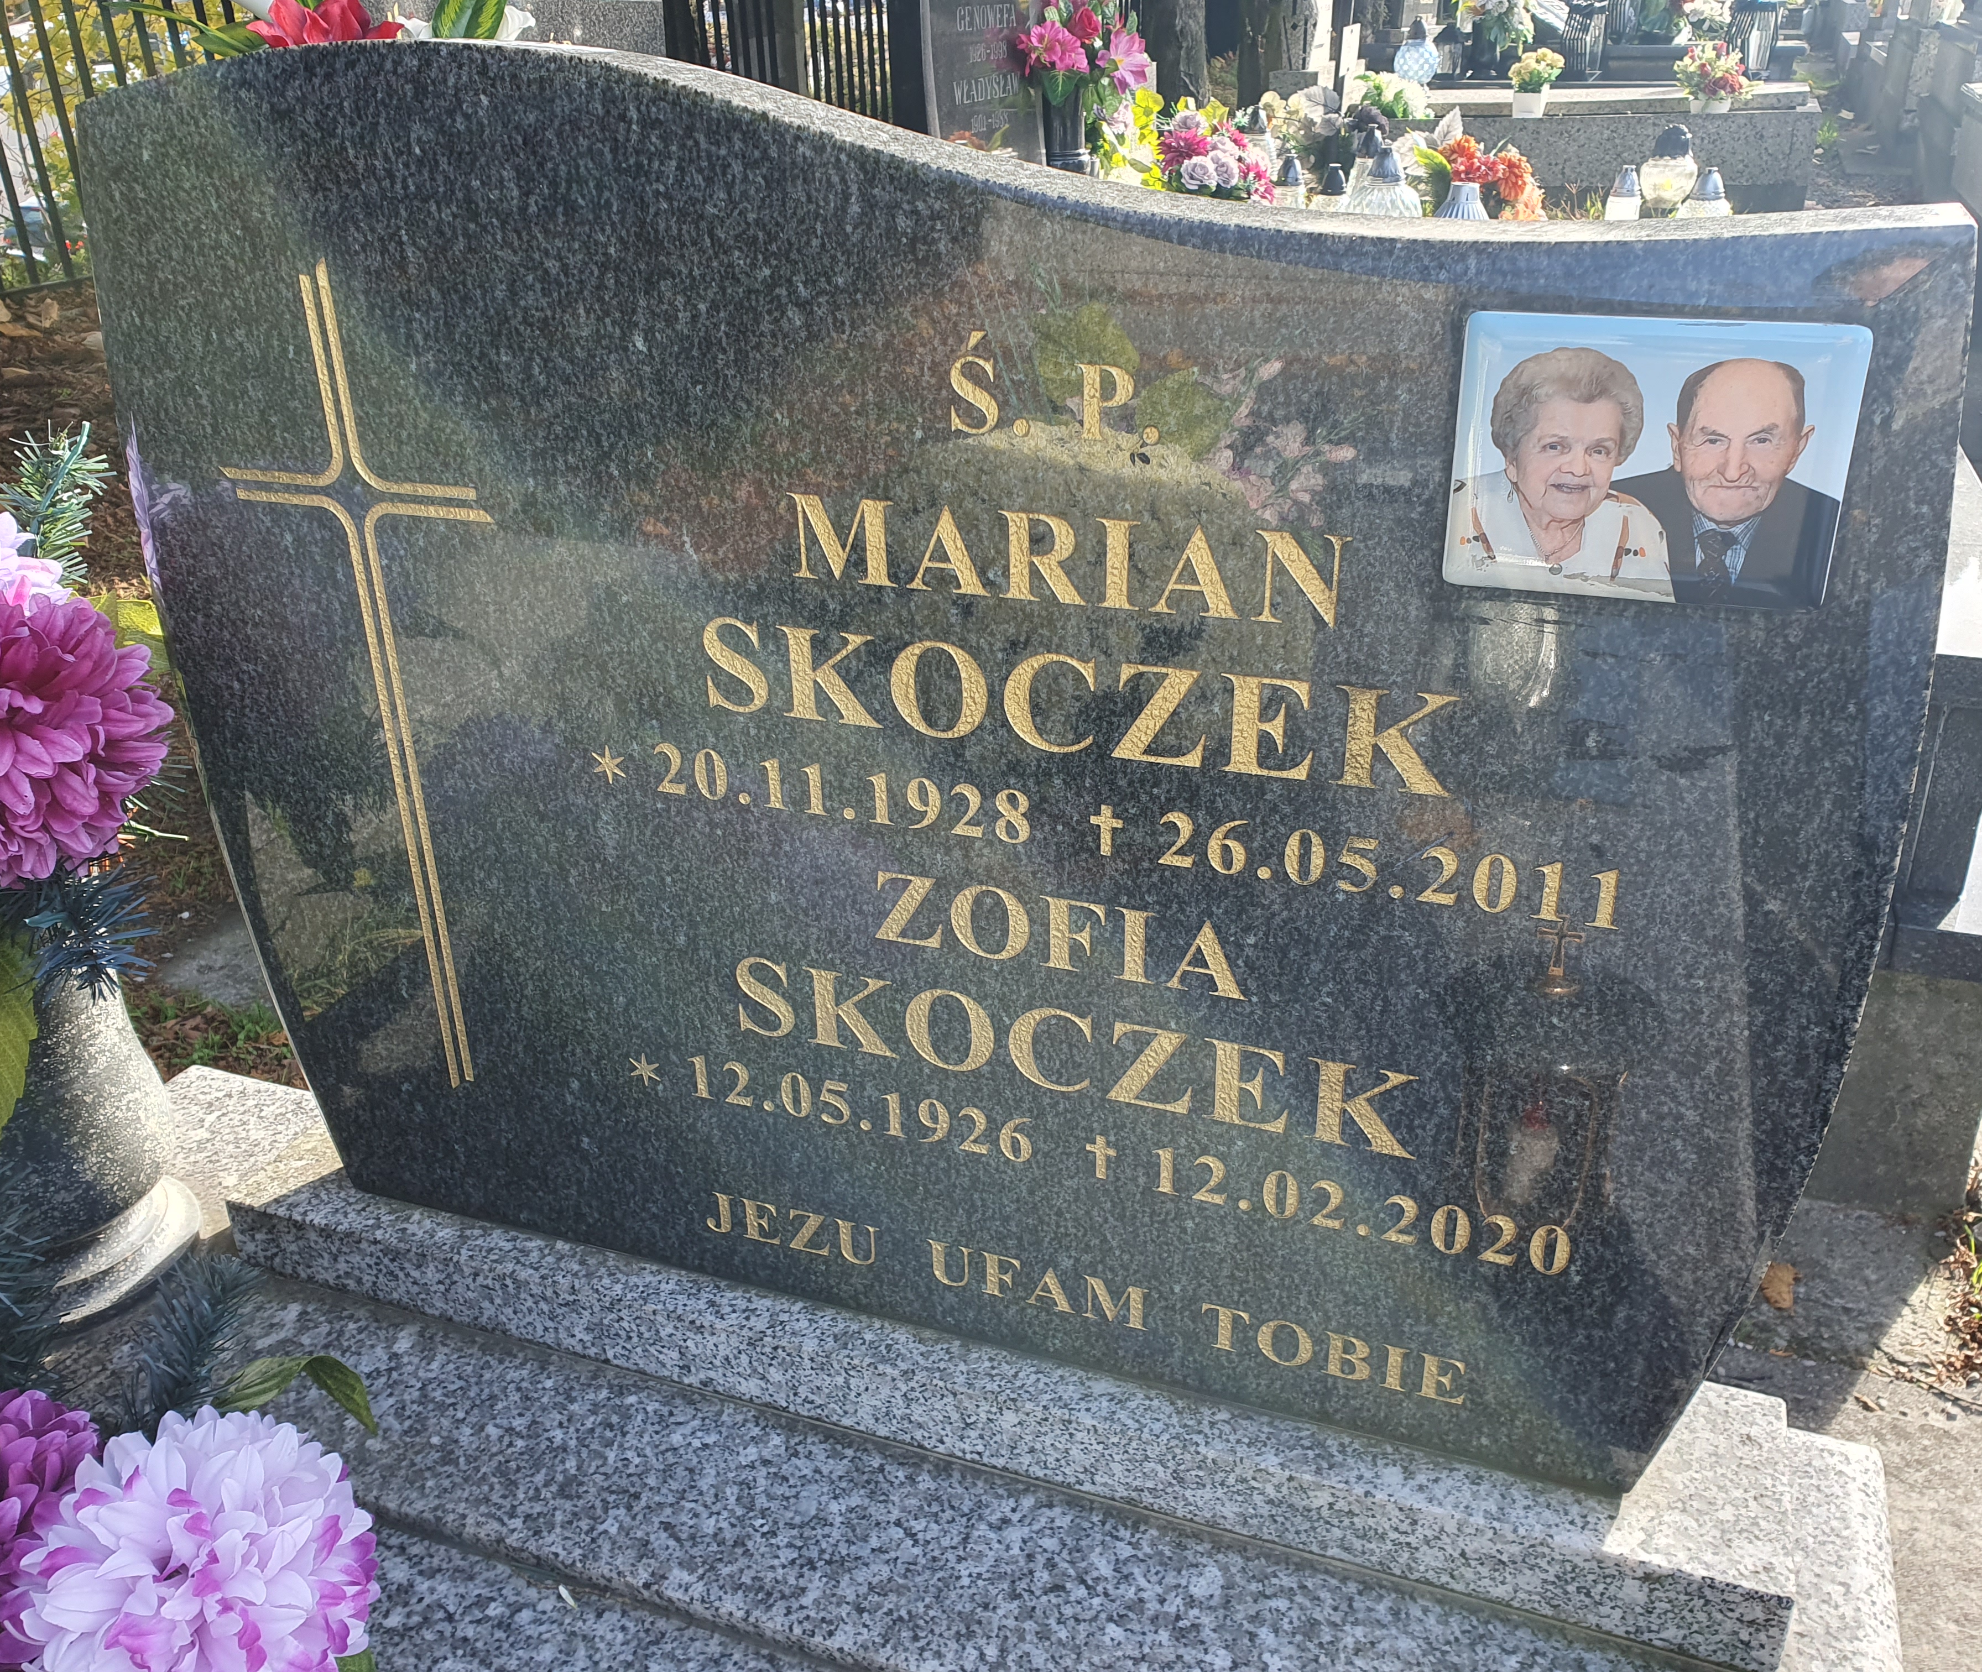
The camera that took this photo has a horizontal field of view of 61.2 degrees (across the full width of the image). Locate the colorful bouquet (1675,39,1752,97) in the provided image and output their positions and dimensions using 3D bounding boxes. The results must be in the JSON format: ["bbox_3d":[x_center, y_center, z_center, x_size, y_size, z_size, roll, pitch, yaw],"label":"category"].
[{"bbox_3d":[2.975,-3.147,6.900,0.300,0.250,0.260,8,29,19],"label":"colorful bouquet"}]

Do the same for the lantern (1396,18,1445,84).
[{"bbox_3d":[1.762,-3.233,6.900,0.190,0.280,0.190,4,28,13],"label":"lantern"}]

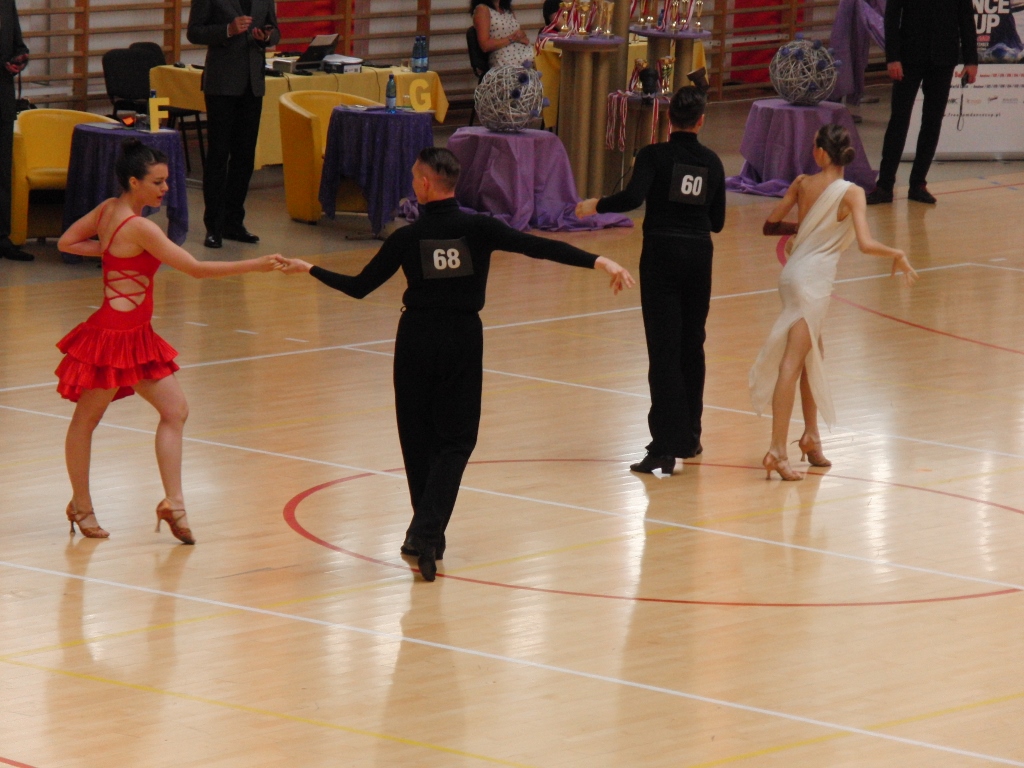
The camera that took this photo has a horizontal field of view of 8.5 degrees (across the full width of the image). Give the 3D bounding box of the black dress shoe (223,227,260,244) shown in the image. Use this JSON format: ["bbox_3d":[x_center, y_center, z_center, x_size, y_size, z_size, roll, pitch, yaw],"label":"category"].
[{"bbox_3d":[-1.582,-0.864,39.922,0.280,0.110,0.100,8,10,32],"label":"black dress shoe"}]

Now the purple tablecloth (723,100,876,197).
[{"bbox_3d":[1.895,-1.565,44.720,0.980,0.520,0.900,3,8,0],"label":"purple tablecloth"}]

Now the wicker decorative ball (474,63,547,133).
[{"bbox_3d":[-0.005,-1.747,41.973,0.430,0.420,0.430,3,8,0],"label":"wicker decorative ball"}]

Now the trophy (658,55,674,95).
[{"bbox_3d":[0.973,-1.948,43.200,0.100,0.240,0.095,3,8,0],"label":"trophy"}]

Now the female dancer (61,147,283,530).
[{"bbox_3d":[-1.468,-0.189,29.150,0.780,1.690,0.640,-5,11,-42],"label":"female dancer"}]

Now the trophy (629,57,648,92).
[{"bbox_3d":[0.799,-1.948,43.200,0.105,0.215,0.095,3,8,0],"label":"trophy"}]

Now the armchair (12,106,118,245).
[{"bbox_3d":[-2.592,-1.212,39.792,0.730,0.720,0.670,0,9,-15],"label":"armchair"}]

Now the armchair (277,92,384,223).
[{"bbox_3d":[-1.049,-1.362,41.262,0.720,0.750,0.660,-1,9,-23],"label":"armchair"}]

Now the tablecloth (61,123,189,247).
[{"bbox_3d":[-2.188,-1.080,38.801,0.740,0.710,0.720,3,8,0],"label":"tablecloth"}]

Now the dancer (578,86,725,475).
[{"bbox_3d":[0.652,-0.511,32.030,0.630,1.770,0.460,0,9,-14],"label":"dancer"}]

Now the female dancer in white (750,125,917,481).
[{"bbox_3d":[1.501,-0.413,32.141,0.600,1.630,0.520,9,11,36],"label":"female dancer in white"}]

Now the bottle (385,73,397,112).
[{"bbox_3d":[-0.714,-1.709,40.309,0.066,0.232,0.066,3,8,0],"label":"bottle"}]

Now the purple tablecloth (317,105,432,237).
[{"bbox_3d":[-0.796,-1.264,40.440,0.680,0.710,0.680,3,8,0],"label":"purple tablecloth"}]

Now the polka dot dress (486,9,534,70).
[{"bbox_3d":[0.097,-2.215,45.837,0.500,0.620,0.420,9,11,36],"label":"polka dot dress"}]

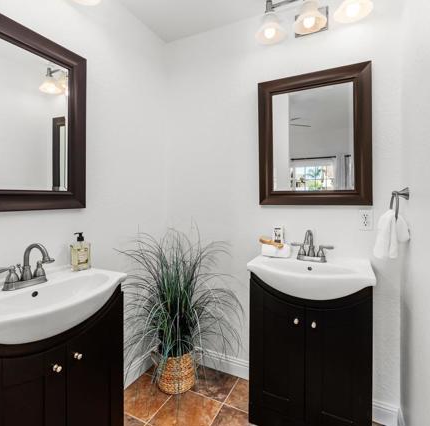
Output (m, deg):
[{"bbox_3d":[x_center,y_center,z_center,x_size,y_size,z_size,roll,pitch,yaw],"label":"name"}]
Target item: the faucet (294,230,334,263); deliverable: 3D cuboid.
[{"bbox_3d":[0.533,0.186,1.380,0.215,0.172,0.155,1,2,26],"label":"faucet"}]

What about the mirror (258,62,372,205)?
[{"bbox_3d":[0.571,-0.441,1.487,0.628,0.788,0.030,1,2,26],"label":"mirror"}]

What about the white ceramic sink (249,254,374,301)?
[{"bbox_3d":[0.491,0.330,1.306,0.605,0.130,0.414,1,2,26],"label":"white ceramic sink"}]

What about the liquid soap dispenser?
[{"bbox_3d":[-0.672,0.184,1.242,0.060,0.195,0.080,2,3,41],"label":"liquid soap dispenser"}]

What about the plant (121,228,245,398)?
[{"bbox_3d":[-0.235,0.615,1.572,0.660,0.990,0.660,1,2,26],"label":"plant"}]

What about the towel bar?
[{"bbox_3d":[0.881,-0.035,1.185,0.066,0.168,0.150,1,2,26],"label":"towel bar"}]

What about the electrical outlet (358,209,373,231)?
[{"bbox_3d":[0.835,0.039,1.371,0.073,0.116,0.010,1,2,26],"label":"electrical outlet"}]

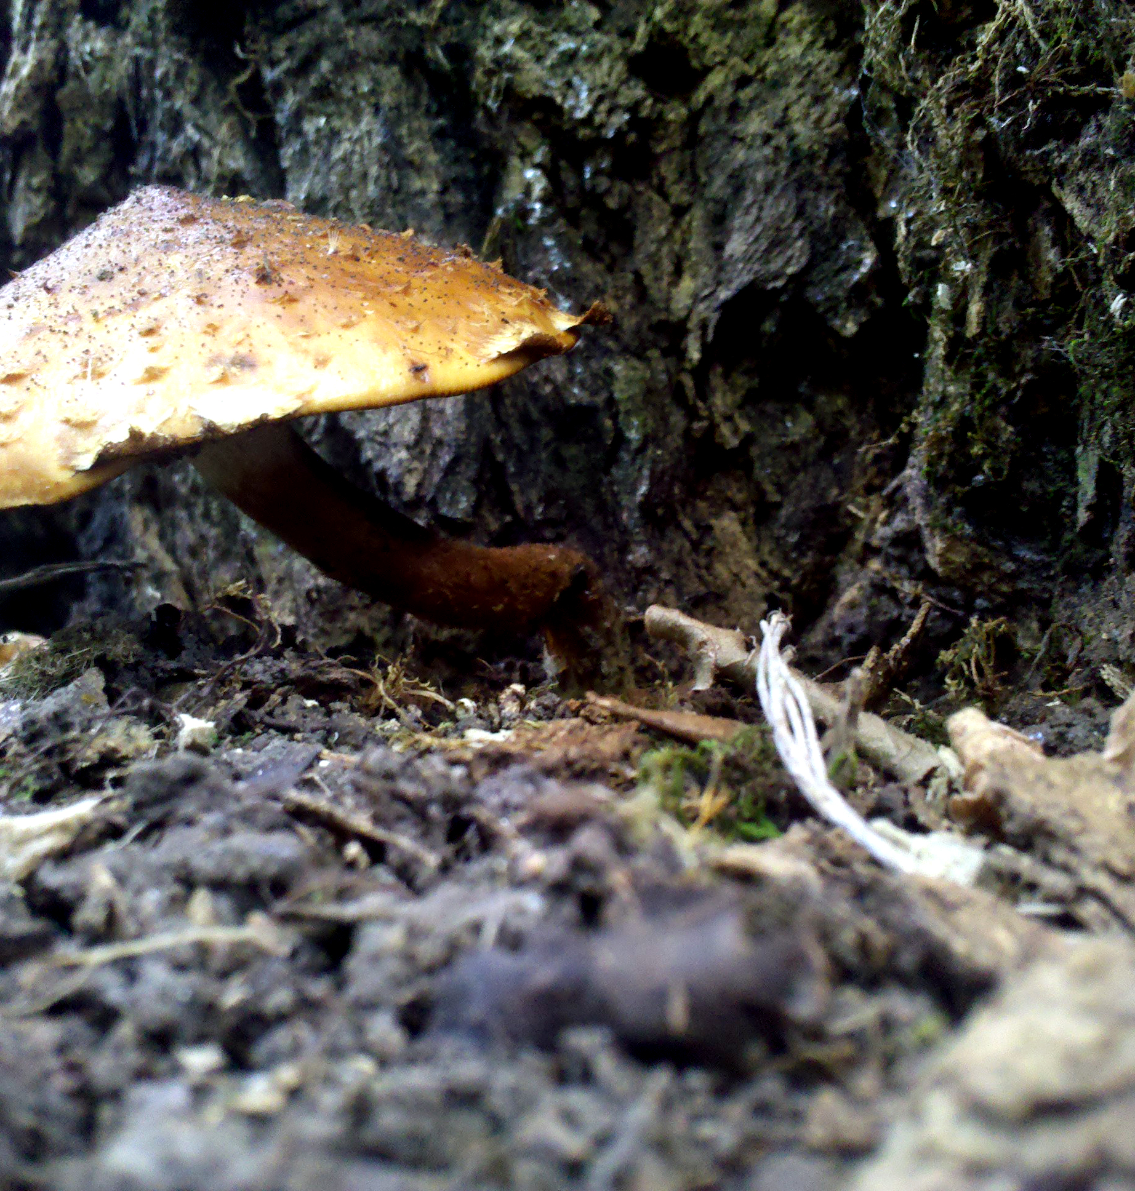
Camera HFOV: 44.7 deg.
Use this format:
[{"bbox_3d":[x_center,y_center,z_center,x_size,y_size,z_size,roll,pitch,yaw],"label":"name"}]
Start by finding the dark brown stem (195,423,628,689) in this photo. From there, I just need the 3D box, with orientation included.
[{"bbox_3d":[-0.024,-0.007,0.203,0.064,0.041,0.018,0,5,0],"label":"dark brown stem"}]

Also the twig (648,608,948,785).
[{"bbox_3d":[0.030,0.013,0.195,0.006,0.007,0.054,-5,23,-43],"label":"twig"}]

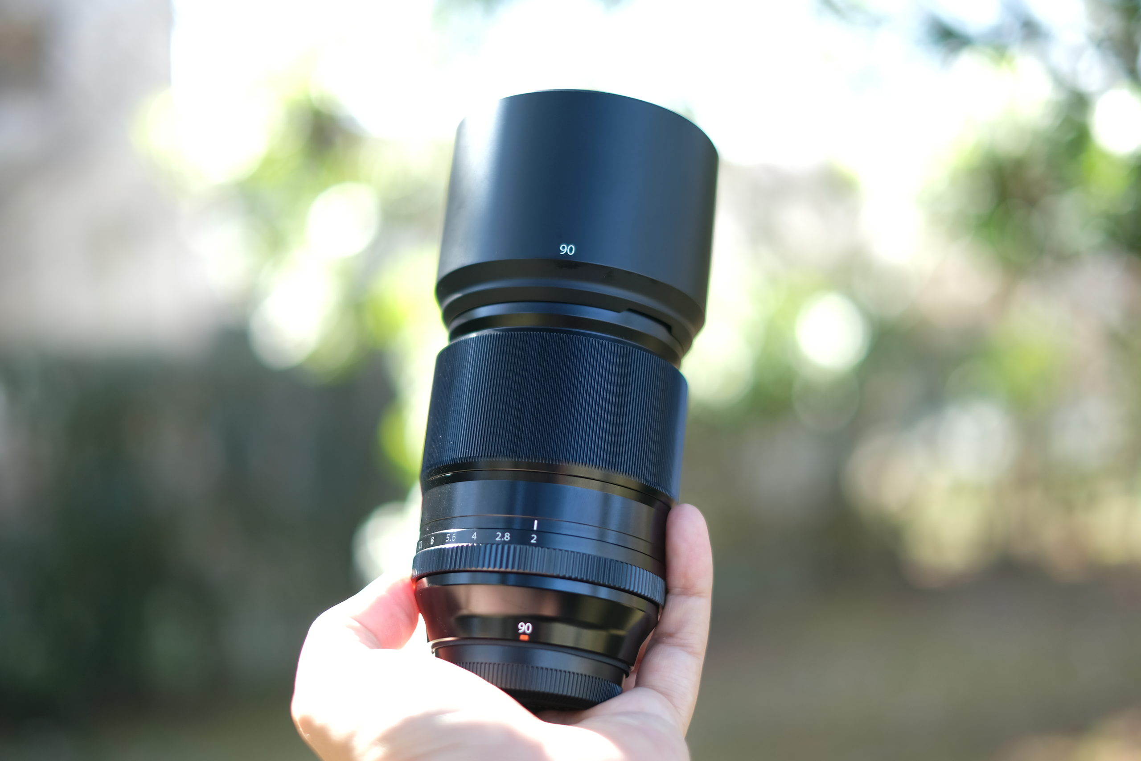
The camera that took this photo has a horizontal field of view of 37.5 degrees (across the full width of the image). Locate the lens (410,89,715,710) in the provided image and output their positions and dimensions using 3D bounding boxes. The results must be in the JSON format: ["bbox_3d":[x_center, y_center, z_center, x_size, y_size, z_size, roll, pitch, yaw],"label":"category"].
[{"bbox_3d":[-0.004,0.011,0.494,0.082,0.173,0.082,5,-20,3],"label":"lens"}]

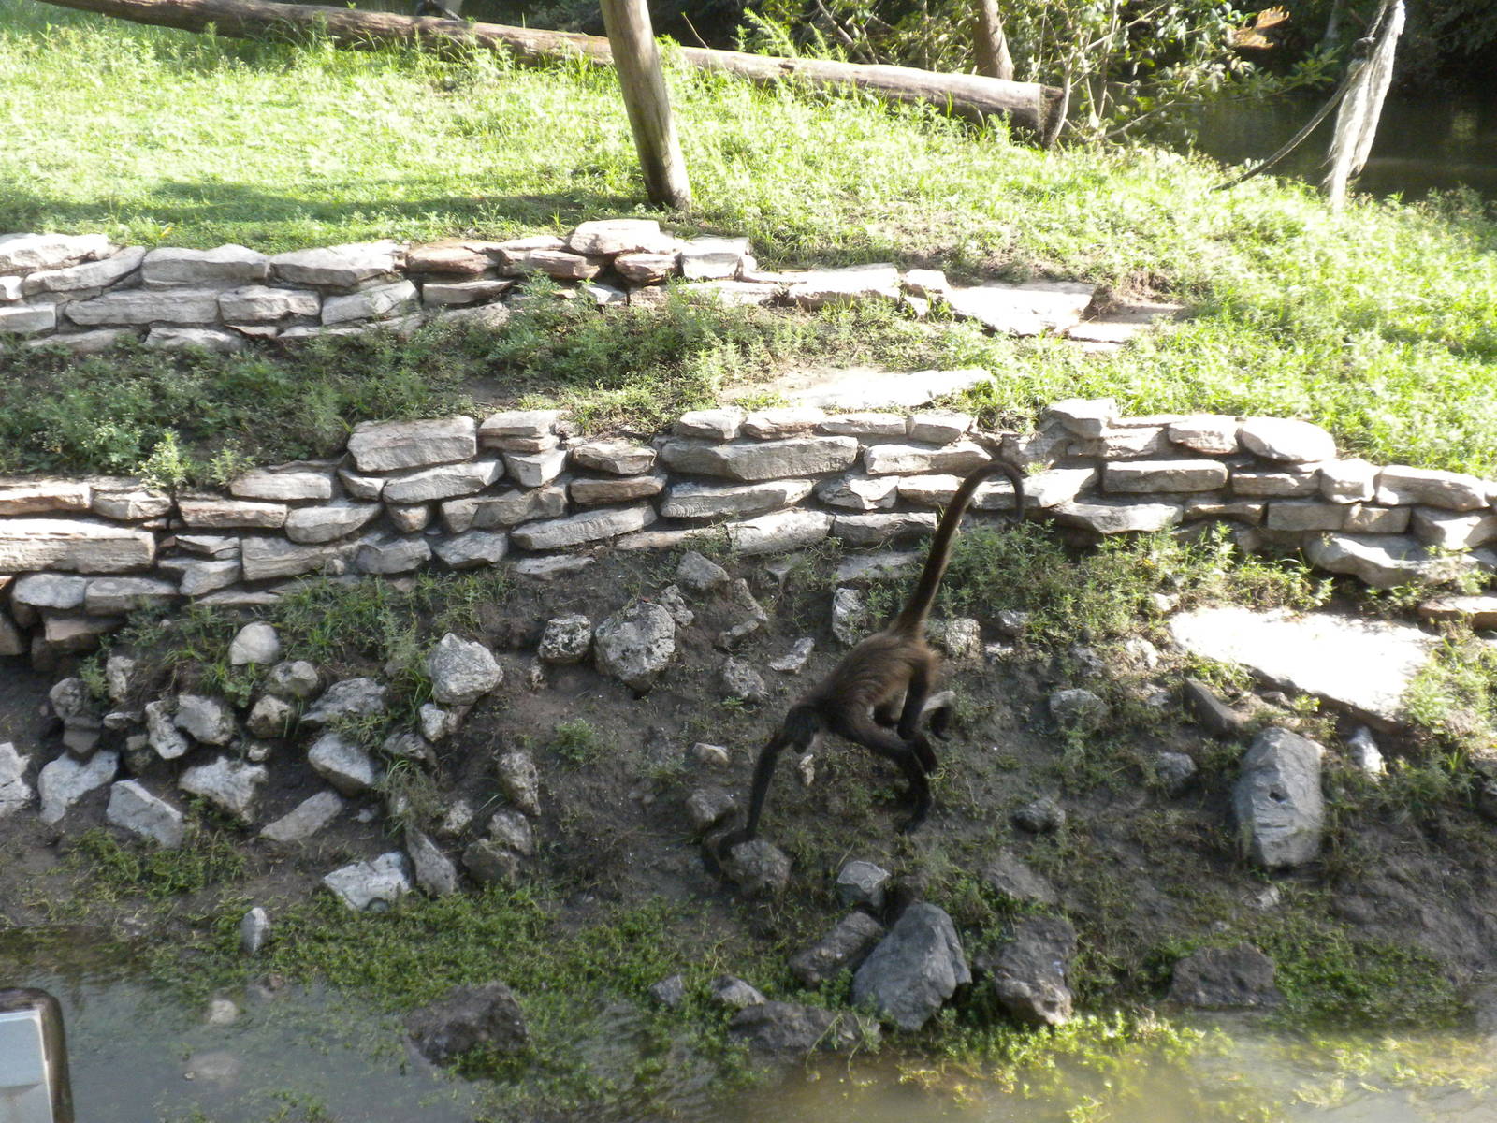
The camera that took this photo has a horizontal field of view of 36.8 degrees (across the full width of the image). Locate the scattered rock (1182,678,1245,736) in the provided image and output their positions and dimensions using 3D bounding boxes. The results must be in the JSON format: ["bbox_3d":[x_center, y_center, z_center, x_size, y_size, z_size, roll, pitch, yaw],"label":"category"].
[{"bbox_3d":[1.334,0.417,6.446,0.178,0.159,0.142,0,18,0],"label":"scattered rock"}]

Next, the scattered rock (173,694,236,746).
[{"bbox_3d":[-1.612,0.468,6.666,0.184,0.148,0.156,0,18,0],"label":"scattered rock"}]

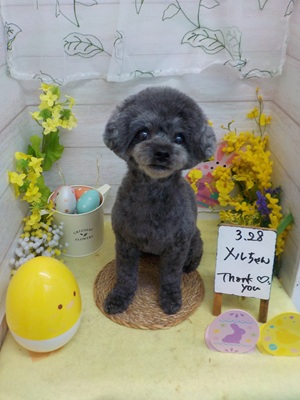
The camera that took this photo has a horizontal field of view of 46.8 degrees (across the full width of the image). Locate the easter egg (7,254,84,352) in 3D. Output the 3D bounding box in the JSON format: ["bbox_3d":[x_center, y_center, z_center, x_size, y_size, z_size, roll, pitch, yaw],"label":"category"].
[{"bbox_3d":[-0.174,0.180,0.581,0.123,0.177,0.123,0,31,0],"label":"easter egg"}]

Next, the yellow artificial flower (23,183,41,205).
[{"bbox_3d":[-0.234,-0.013,0.686,0.036,0.041,0.022,-3,16,-4],"label":"yellow artificial flower"}]

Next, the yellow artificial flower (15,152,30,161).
[{"bbox_3d":[-0.244,-0.083,0.664,0.028,0.018,0.026,-5,11,-9],"label":"yellow artificial flower"}]

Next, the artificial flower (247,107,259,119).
[{"bbox_3d":[0.221,-0.189,0.751,0.026,0.025,0.020,8,17,13],"label":"artificial flower"}]

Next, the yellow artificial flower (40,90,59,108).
[{"bbox_3d":[-0.207,-0.208,0.713,0.033,0.033,0.018,0,16,0],"label":"yellow artificial flower"}]

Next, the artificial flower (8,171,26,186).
[{"bbox_3d":[-0.258,-0.042,0.675,0.035,0.034,0.018,-11,17,-17],"label":"artificial flower"}]

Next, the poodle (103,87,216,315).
[{"bbox_3d":[0.019,-0.002,0.646,0.189,0.418,0.232,5,31,9],"label":"poodle"}]

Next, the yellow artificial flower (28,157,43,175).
[{"bbox_3d":[-0.223,-0.066,0.675,0.030,0.037,0.020,-13,13,-21],"label":"yellow artificial flower"}]

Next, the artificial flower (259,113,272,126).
[{"bbox_3d":[0.250,-0.174,0.751,0.029,0.028,0.020,-8,22,-13],"label":"artificial flower"}]

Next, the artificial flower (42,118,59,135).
[{"bbox_3d":[-0.211,-0.155,0.734,0.033,0.033,0.018,-3,16,-4],"label":"artificial flower"}]

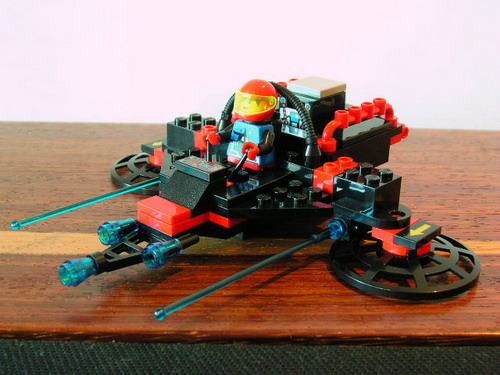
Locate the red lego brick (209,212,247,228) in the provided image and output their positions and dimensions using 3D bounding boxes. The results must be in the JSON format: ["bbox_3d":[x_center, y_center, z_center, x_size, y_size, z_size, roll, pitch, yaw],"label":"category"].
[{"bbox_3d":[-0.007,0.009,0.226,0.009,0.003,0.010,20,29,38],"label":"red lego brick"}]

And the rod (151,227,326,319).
[{"bbox_3d":[0.001,0.023,0.201,0.003,0.003,0.072,20,29,38],"label":"rod"}]

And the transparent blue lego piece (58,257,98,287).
[{"bbox_3d":[-0.049,0.024,0.202,0.008,0.008,0.011,19,29,38],"label":"transparent blue lego piece"}]

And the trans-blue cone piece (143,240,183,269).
[{"bbox_3d":[-0.025,0.019,0.209,0.008,0.008,0.011,19,29,38],"label":"trans-blue cone piece"}]

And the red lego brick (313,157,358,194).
[{"bbox_3d":[0.029,-0.003,0.237,0.008,0.011,0.016,20,29,38],"label":"red lego brick"}]

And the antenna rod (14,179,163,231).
[{"bbox_3d":[-0.051,0.003,0.247,0.003,0.003,0.072,20,29,38],"label":"antenna rod"}]

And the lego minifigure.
[{"bbox_3d":[0.000,-0.020,0.240,0.024,0.033,0.020,20,29,38],"label":"lego minifigure"}]

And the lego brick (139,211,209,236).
[{"bbox_3d":[-0.024,0.009,0.224,0.016,0.003,0.016,20,29,38],"label":"lego brick"}]

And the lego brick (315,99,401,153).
[{"bbox_3d":[0.041,-0.025,0.260,0.007,0.013,0.046,20,29,38],"label":"lego brick"}]

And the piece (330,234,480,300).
[{"bbox_3d":[0.050,0.021,0.227,0.048,0.007,0.048,1,22,0],"label":"piece"}]

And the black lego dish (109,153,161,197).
[{"bbox_3d":[-0.034,-0.009,0.296,0.048,0.007,0.048,1,22,0],"label":"black lego dish"}]

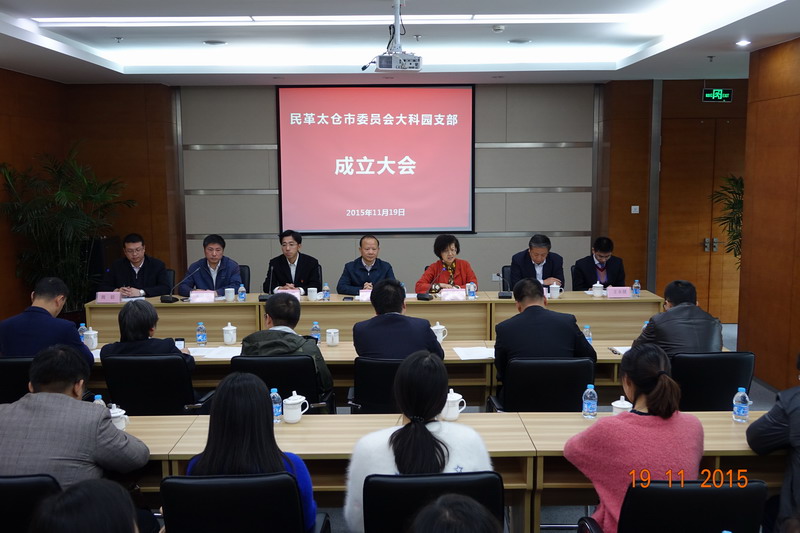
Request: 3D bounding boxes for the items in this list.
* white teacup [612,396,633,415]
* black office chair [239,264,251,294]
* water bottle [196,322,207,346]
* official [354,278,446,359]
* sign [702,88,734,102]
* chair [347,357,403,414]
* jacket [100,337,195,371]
[{"bbox_3d":[0.939,0.612,3.347,0.112,0.140,0.092,-1,8,0],"label":"white teacup"},{"bbox_3d":[-1.758,0.478,7.804,0.580,0.950,0.600,0,7,-1],"label":"black office chair"},{"bbox_3d":[-1.237,0.416,4.980,0.062,0.145,0.062,0,7,0],"label":"water bottle"},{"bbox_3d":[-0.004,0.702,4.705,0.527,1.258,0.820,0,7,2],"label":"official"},{"bbox_3d":[3.511,-1.886,8.836,0.330,0.143,0.030,0,7,0],"label":"sign"},{"bbox_3d":[-0.012,0.863,4.429,0.551,0.877,0.592,-1,8,0],"label":"chair"},{"bbox_3d":[-1.342,0.636,4.357,0.510,0.561,0.428,-1,8,0],"label":"jacket"}]

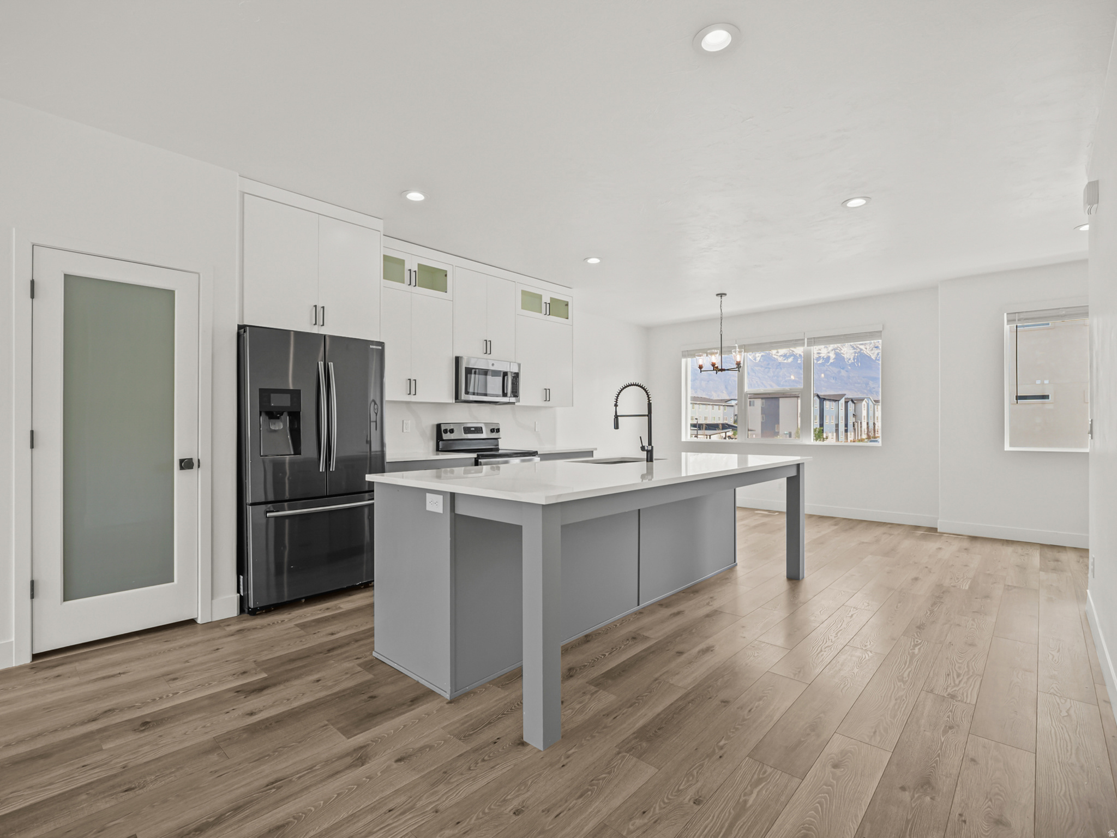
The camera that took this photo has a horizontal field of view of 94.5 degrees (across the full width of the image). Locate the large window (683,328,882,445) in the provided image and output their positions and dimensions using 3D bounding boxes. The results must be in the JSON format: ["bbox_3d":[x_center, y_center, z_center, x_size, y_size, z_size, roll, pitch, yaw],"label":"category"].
[{"bbox_3d":[2.917,-0.362,7.096,2.650,1.392,0.120,0,-1,43],"label":"large window"}]

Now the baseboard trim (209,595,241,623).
[{"bbox_3d":[-2.045,1.153,3.171,0.015,0.125,0.148,0,0,43],"label":"baseboard trim"}]

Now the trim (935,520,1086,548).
[{"bbox_3d":[4.581,1.166,5.265,1.150,0.125,0.018,0,-1,43],"label":"trim"}]

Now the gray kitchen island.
[{"bbox_3d":[0.510,0.755,3.420,1.299,0.904,3.065,0,-1,43],"label":"gray kitchen island"}]

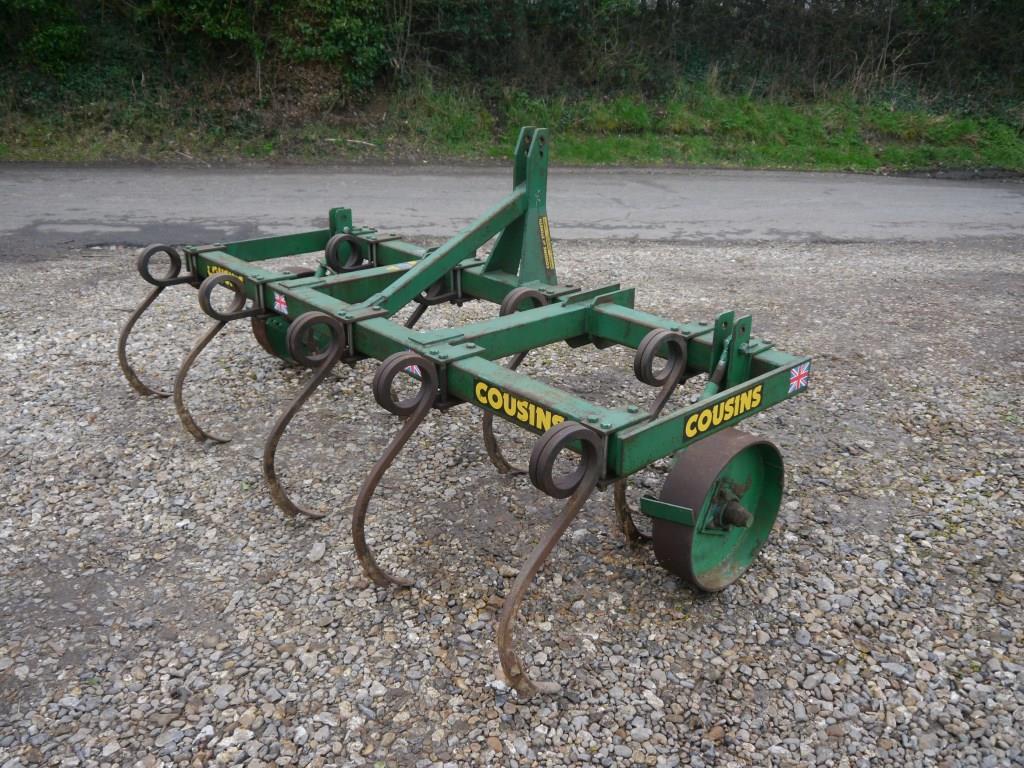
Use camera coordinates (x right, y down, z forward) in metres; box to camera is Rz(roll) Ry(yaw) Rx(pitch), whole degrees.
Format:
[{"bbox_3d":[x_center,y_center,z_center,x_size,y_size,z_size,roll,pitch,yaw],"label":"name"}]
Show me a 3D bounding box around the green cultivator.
[{"bbox_3d":[-0.411,-0.275,3.200,1.394,1.335,2.781,-18,28,-38],"label":"green cultivator"}]

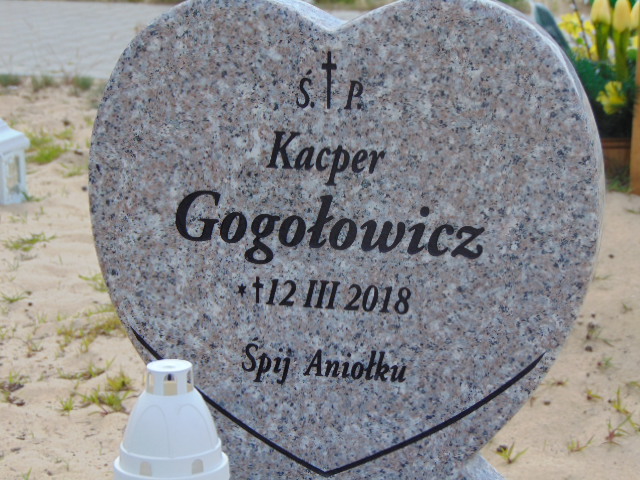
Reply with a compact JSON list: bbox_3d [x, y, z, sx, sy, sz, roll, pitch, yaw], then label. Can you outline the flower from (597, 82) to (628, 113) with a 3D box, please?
[{"bbox_3d":[0.498,-0.243,3.400,0.055,0.057,0.042,-2,16,-6],"label":"flower"}]

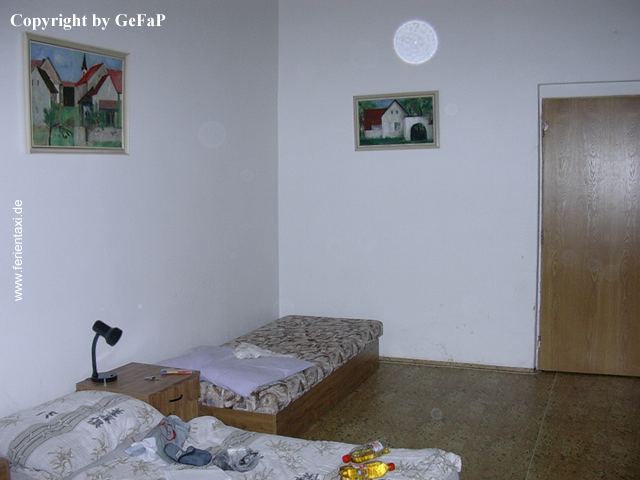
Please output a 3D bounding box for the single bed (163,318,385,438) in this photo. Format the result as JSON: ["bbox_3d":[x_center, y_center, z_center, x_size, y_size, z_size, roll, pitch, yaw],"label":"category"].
[{"bbox_3d":[-0.241,0.842,4.484,0.847,0.330,2.044,1,4,21],"label":"single bed"}]

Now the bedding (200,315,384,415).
[{"bbox_3d":[-0.242,0.739,4.477,0.847,0.123,2.044,1,4,21],"label":"bedding"}]

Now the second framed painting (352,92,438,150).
[{"bbox_3d":[0.574,-0.888,5.147,0.650,0.414,0.035,1,4,21],"label":"second framed painting"}]

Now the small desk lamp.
[{"bbox_3d":[-1.067,0.554,3.396,0.153,0.281,0.128,-1,4,-11],"label":"small desk lamp"}]

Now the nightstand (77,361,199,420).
[{"bbox_3d":[-0.899,0.889,3.447,0.420,0.398,0.447,1,4,21],"label":"nightstand"}]

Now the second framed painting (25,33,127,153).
[{"bbox_3d":[-1.154,-0.678,3.331,0.035,0.522,0.699,1,4,21],"label":"second framed painting"}]

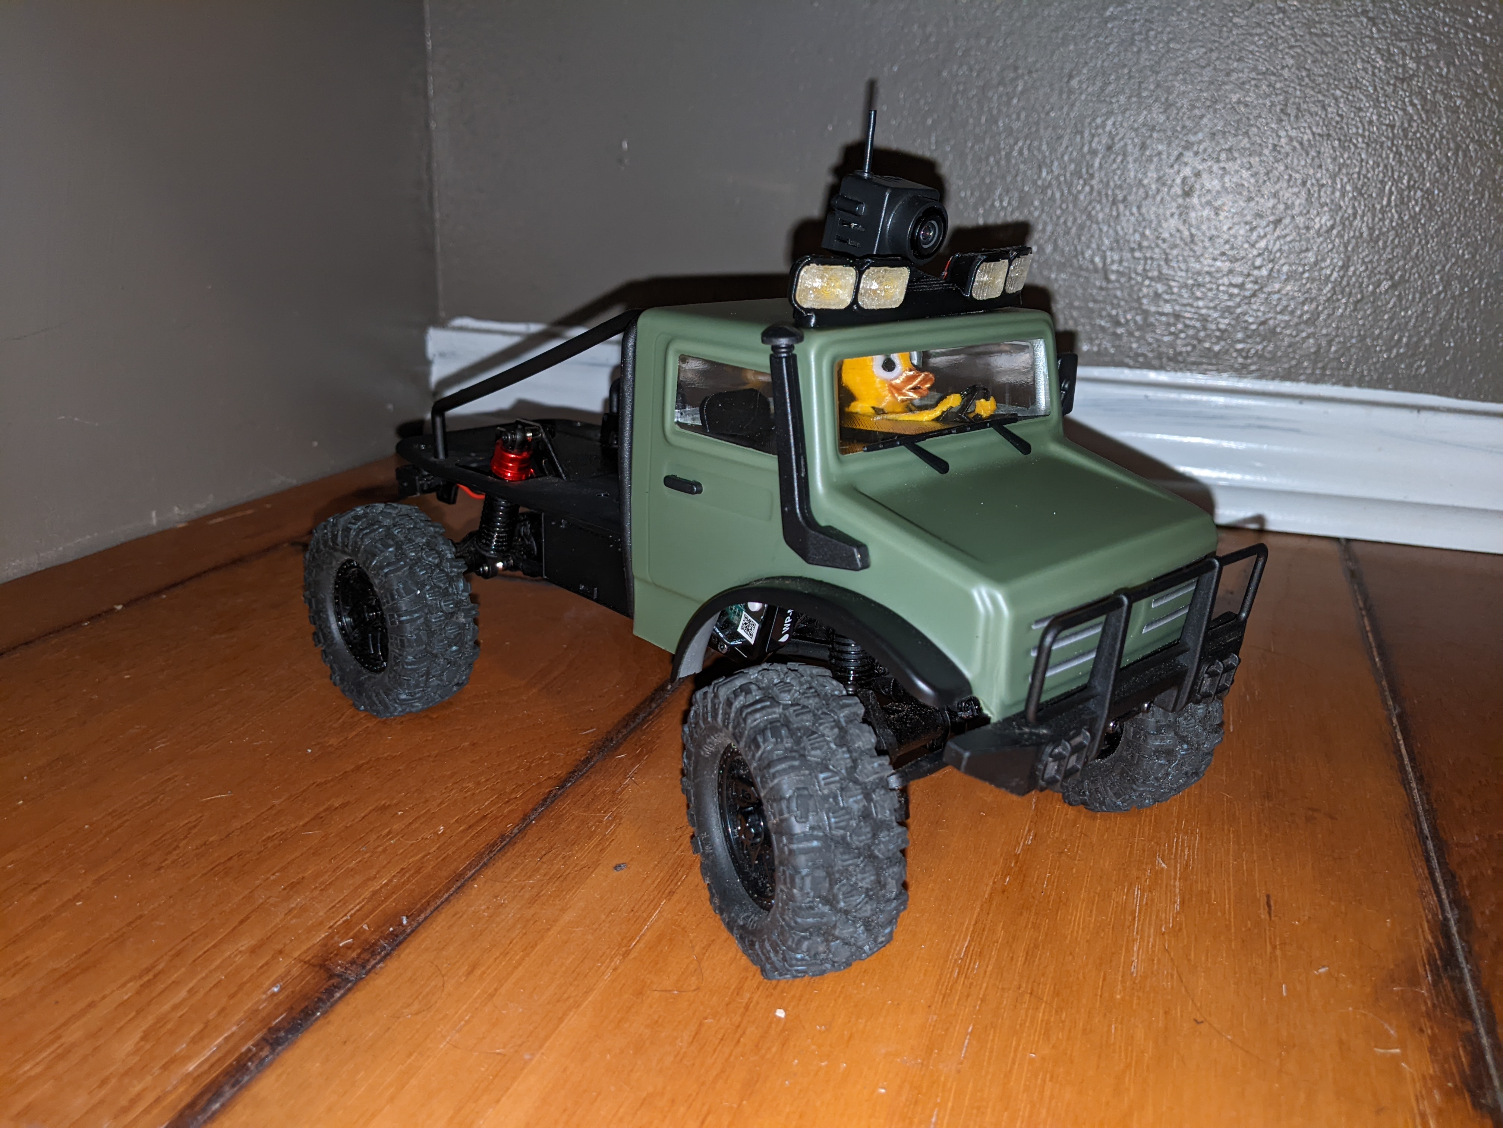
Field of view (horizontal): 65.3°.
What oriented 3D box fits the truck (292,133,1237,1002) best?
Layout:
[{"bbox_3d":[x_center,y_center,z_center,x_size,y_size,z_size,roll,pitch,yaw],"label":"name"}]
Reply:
[{"bbox_3d":[-0.004,-0.028,0.311,0.148,0.168,0.254,-14,24,-41],"label":"truck"}]

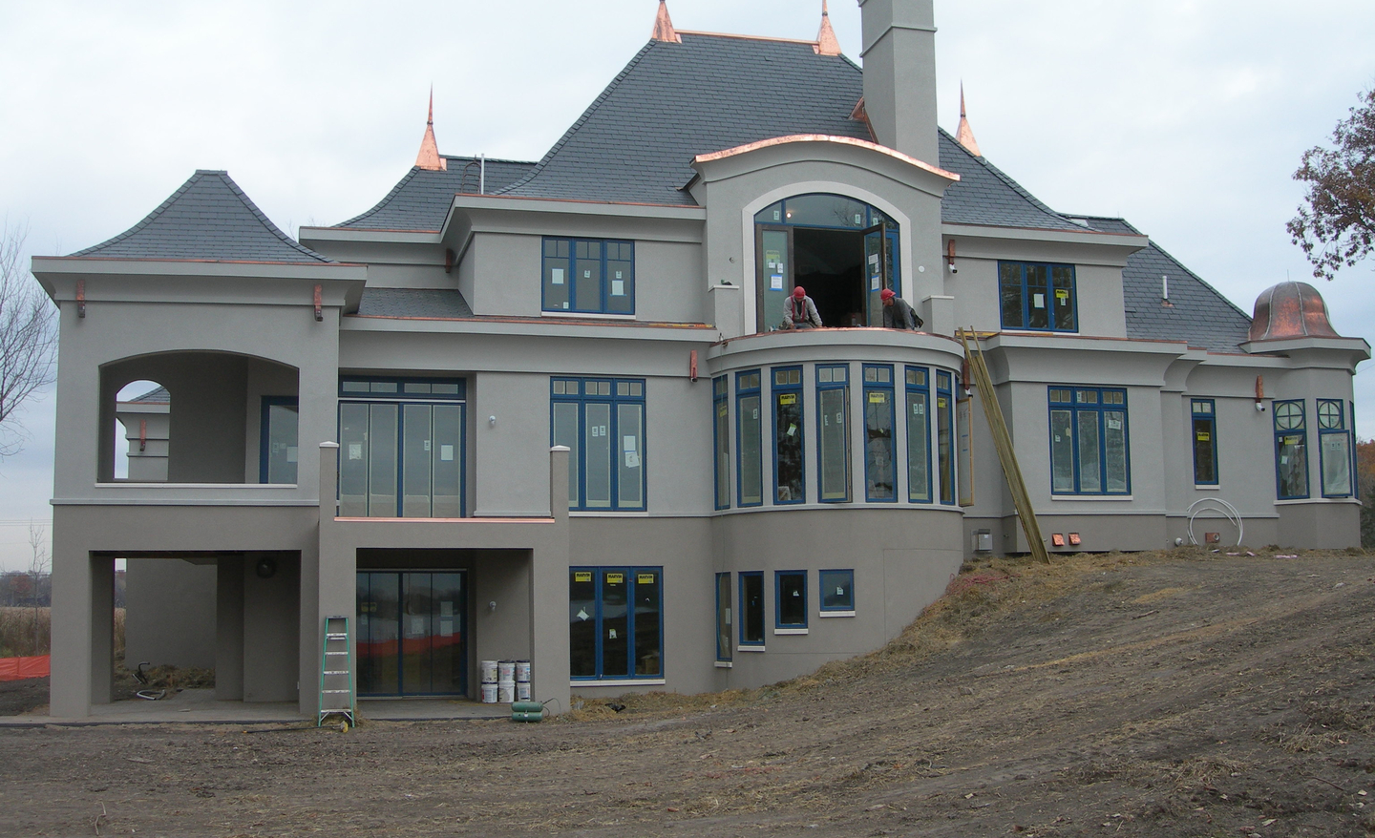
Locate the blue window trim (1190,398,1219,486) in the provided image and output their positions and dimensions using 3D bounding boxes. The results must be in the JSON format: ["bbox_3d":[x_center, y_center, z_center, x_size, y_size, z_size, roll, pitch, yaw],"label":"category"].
[{"bbox_3d":[11.641,0.526,34.000,0.588,1.930,0.150,1,-6,-15],"label":"blue window trim"}]

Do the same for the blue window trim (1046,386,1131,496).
[{"bbox_3d":[8.356,0.465,31.376,1.825,2.244,0.150,1,-6,-15],"label":"blue window trim"}]

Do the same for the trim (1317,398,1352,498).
[{"bbox_3d":[14.597,0.664,34.159,0.702,2.220,0.180,1,-6,-15],"label":"trim"}]

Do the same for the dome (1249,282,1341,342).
[{"bbox_3d":[14.113,-2.430,35.489,2.280,1.564,2.280,1,-6,-15],"label":"dome"}]

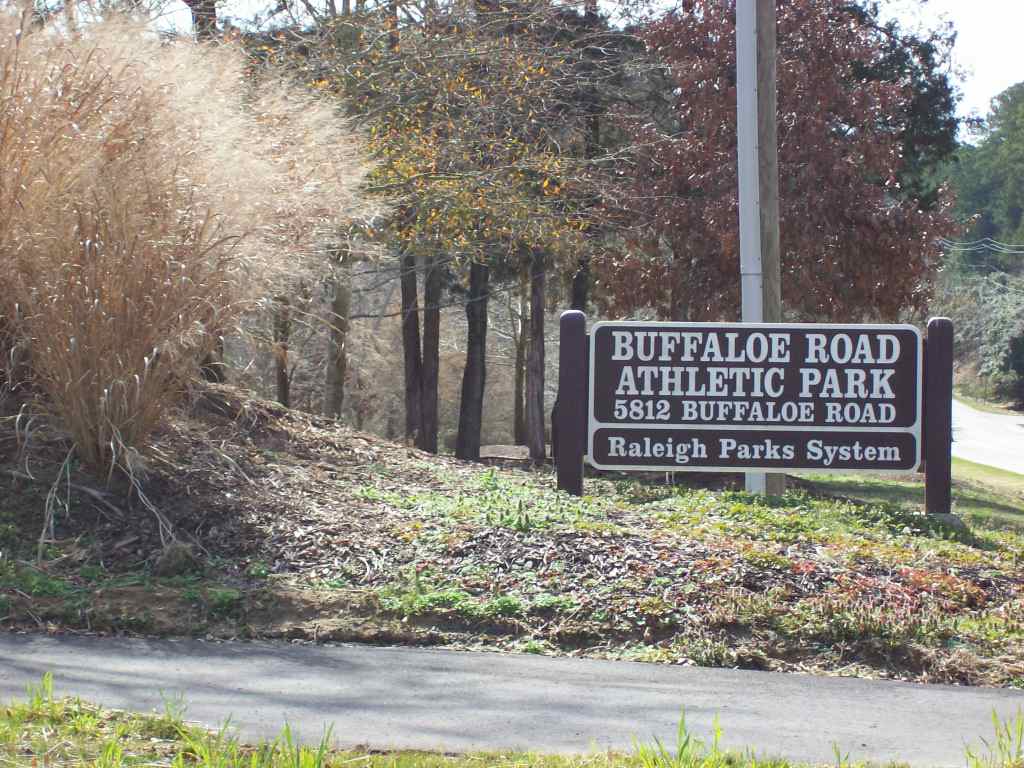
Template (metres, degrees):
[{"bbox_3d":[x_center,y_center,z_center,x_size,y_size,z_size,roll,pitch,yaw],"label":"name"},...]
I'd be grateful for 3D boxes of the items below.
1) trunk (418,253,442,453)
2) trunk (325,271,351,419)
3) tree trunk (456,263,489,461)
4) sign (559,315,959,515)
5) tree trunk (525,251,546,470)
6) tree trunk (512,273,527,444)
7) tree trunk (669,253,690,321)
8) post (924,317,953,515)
[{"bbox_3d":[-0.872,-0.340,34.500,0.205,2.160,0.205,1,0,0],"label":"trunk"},{"bbox_3d":[-2.015,-0.458,37.000,0.232,1.717,0.232,3,0,0],"label":"trunk"},{"bbox_3d":[-0.406,-0.236,33.500,0.273,2.079,0.273,3,0,0],"label":"tree trunk"},{"bbox_3d":[1.778,0.211,23.250,2.861,1.452,0.190,0,0,0],"label":"sign"},{"bbox_3d":[0.253,-0.274,33.000,0.196,2.211,0.196,1,0,0],"label":"tree trunk"},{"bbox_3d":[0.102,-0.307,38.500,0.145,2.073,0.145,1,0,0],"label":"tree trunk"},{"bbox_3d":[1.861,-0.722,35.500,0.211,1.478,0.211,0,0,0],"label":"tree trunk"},{"bbox_3d":[3.109,0.229,23.250,0.185,1.438,0.185,0,0,0],"label":"post"}]

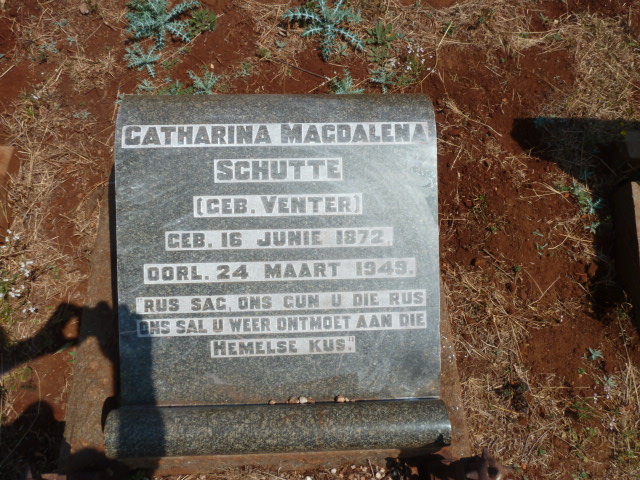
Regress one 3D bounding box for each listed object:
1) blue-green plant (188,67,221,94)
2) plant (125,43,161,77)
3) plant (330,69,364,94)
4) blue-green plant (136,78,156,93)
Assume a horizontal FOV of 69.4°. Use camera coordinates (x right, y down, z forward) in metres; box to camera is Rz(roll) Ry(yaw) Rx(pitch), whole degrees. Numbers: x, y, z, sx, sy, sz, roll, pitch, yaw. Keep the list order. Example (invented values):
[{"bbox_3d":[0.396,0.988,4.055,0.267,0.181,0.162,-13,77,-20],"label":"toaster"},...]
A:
[{"bbox_3d":[-0.459,-0.626,1.837,0.130,0.060,0.125,0,65,0],"label":"blue-green plant"},{"bbox_3d":[-0.724,-0.733,1.886,0.145,0.060,0.135,0,65,0],"label":"plant"},{"bbox_3d":[0.109,-0.618,1.830,0.135,0.065,0.125,0,65,0],"label":"plant"},{"bbox_3d":[-0.693,-0.615,1.845,0.080,0.035,0.065,0,65,0],"label":"blue-green plant"}]

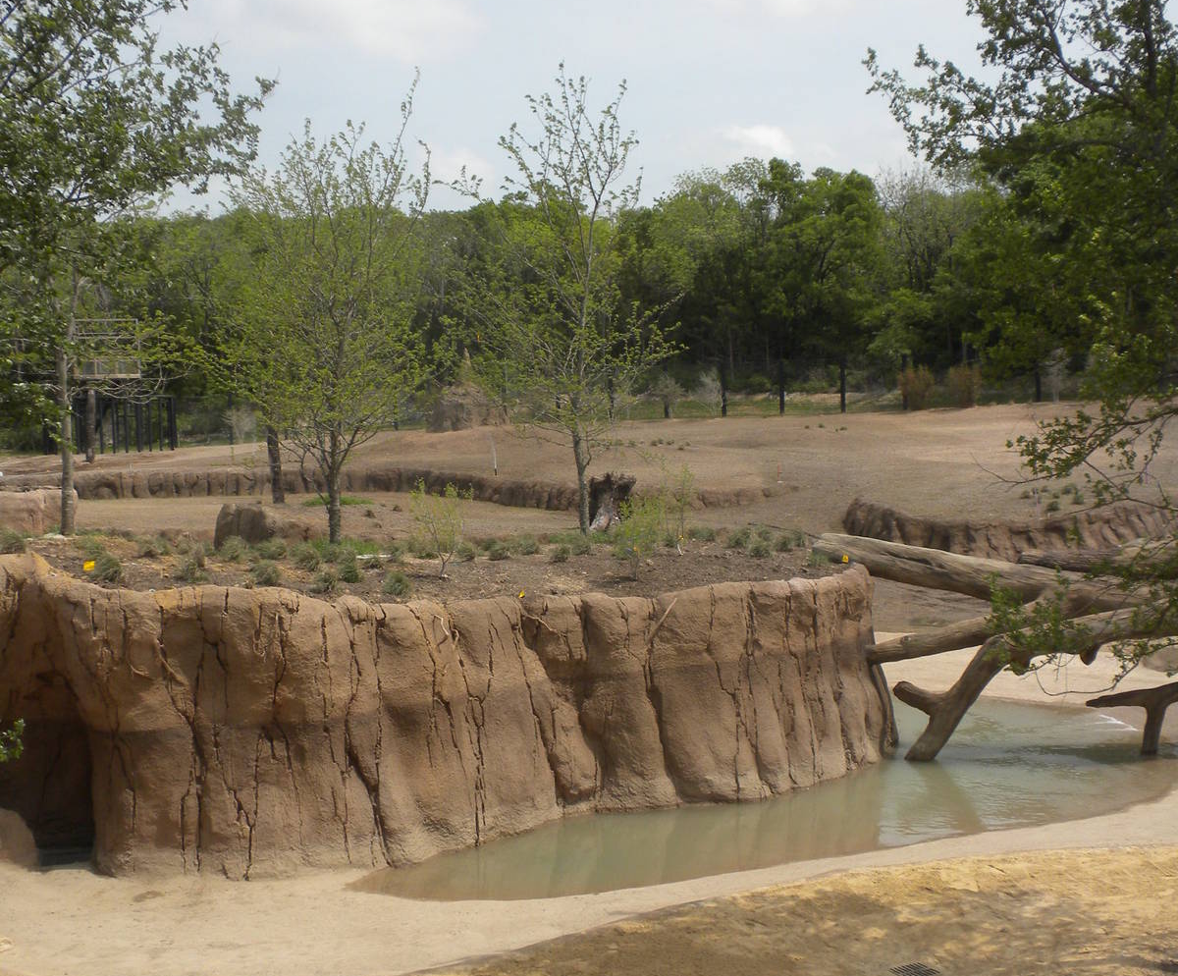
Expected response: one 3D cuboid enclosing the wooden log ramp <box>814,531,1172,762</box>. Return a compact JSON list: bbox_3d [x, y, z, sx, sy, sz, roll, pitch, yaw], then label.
[{"bbox_3d":[5.731,2.044,22.425,5.300,3.100,2.300,-1,4,0],"label":"wooden log ramp"}]

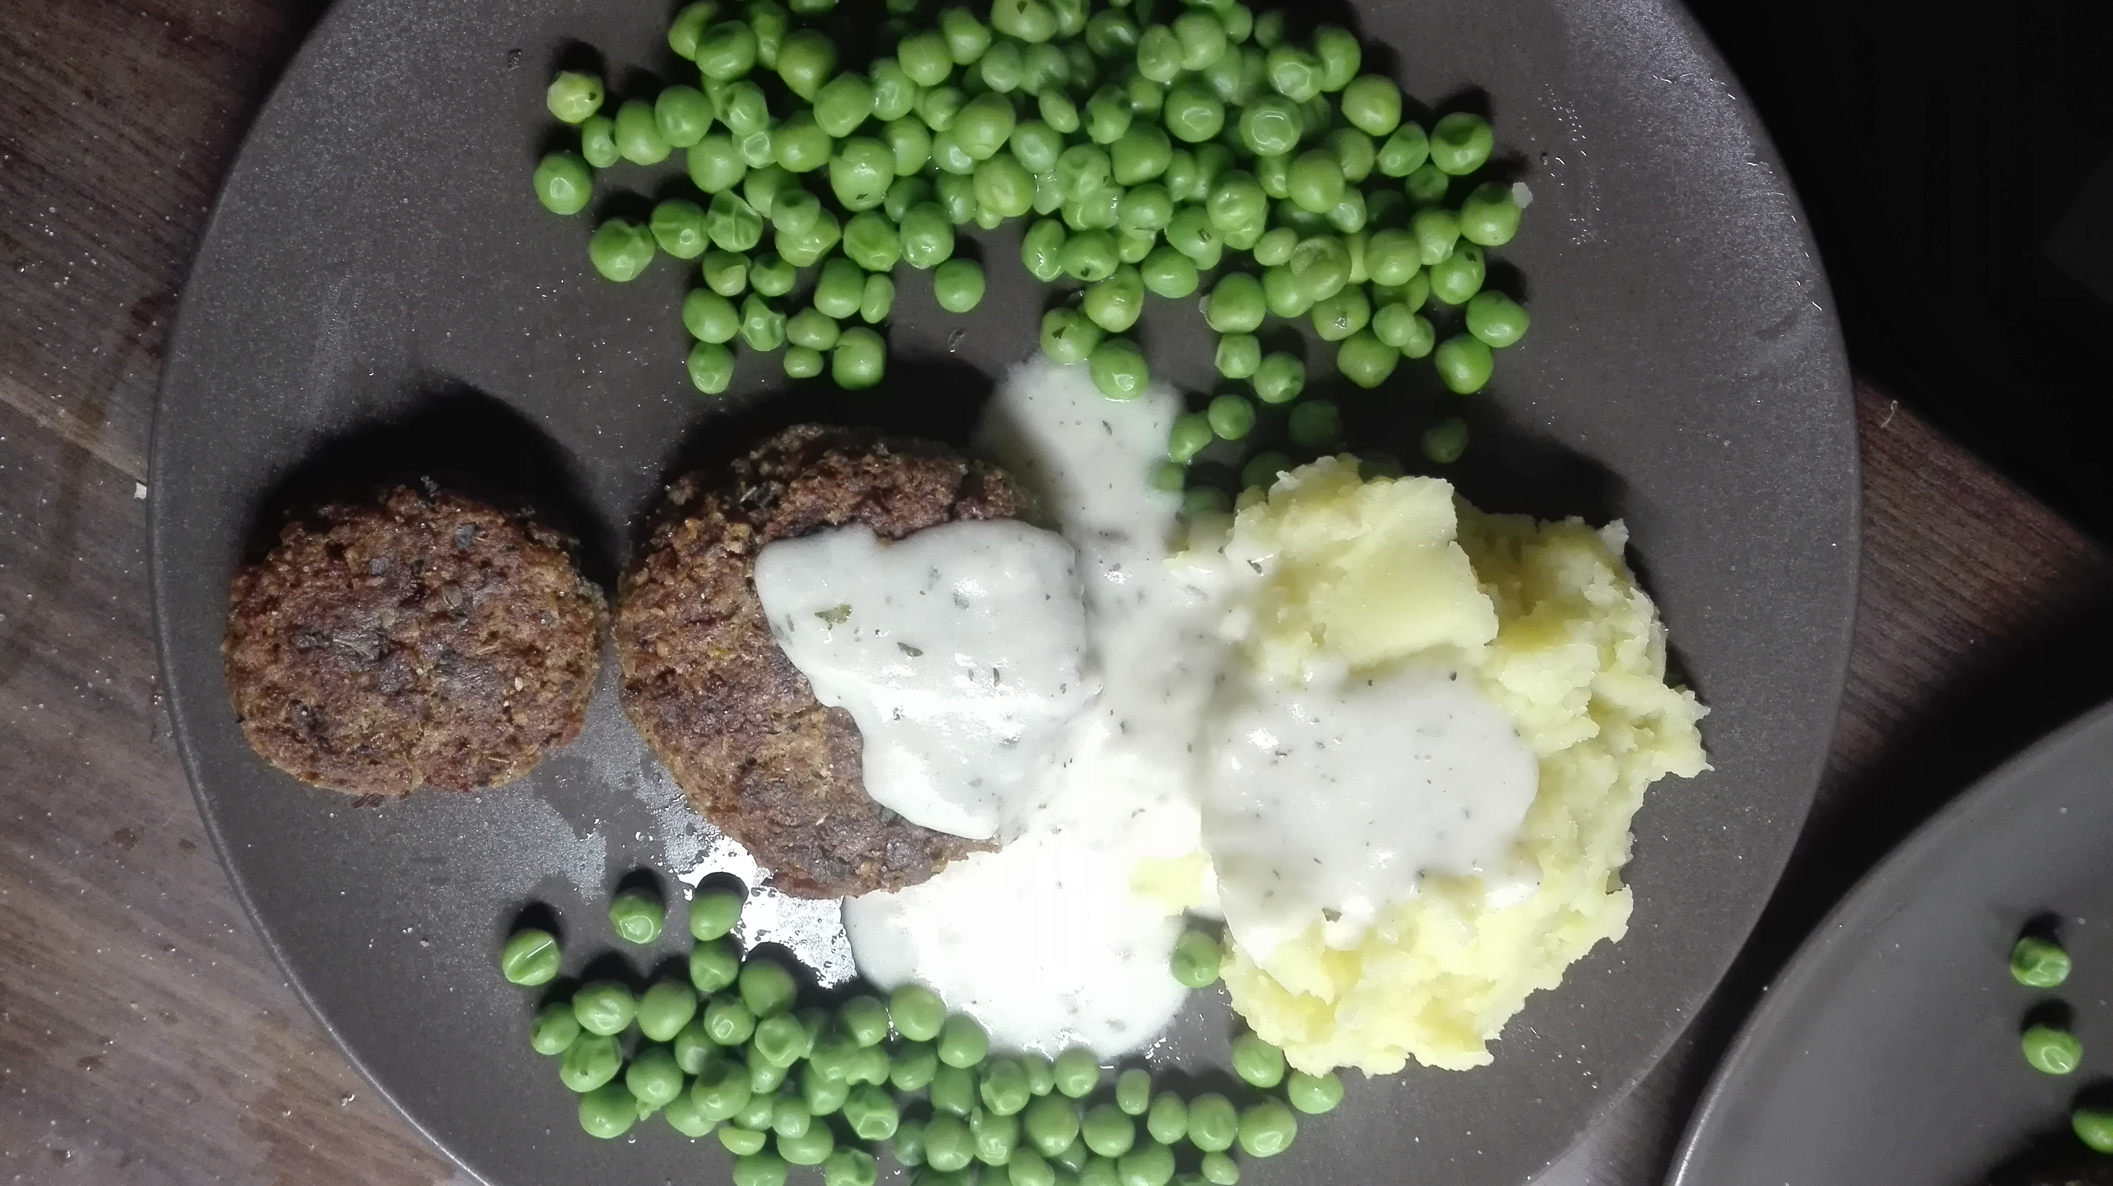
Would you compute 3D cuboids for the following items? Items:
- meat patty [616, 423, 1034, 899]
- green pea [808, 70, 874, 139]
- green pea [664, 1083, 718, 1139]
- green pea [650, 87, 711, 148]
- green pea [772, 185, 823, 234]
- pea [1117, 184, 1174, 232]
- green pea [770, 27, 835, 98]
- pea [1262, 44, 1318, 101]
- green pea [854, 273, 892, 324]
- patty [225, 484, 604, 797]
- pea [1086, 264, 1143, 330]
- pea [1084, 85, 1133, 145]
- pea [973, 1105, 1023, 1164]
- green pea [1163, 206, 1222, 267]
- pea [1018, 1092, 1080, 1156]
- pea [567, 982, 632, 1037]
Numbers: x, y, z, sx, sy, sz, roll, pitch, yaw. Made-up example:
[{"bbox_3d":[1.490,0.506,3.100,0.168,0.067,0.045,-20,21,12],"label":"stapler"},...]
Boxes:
[{"bbox_3d":[-0.034,0.011,0.239,0.073,0.022,0.075,0,83,-1],"label":"meat patty"},{"bbox_3d":[-0.030,-0.069,0.215,0.009,0.009,0.010,0,101,-1],"label":"green pea"},{"bbox_3d":[-0.061,0.087,0.254,0.009,0.009,0.009,0,102,-2],"label":"green pea"},{"bbox_3d":[-0.056,-0.072,0.228,0.009,0.009,0.009,0,101,-2],"label":"green pea"},{"bbox_3d":[-0.042,-0.063,0.247,0.008,0.008,0.008,0,83,-1],"label":"green pea"},{"bbox_3d":[0.014,-0.058,0.229,0.008,0.008,0.007,0,101,-2],"label":"pea"},{"bbox_3d":[-0.036,-0.075,0.215,0.009,0.009,0.010,0,102,-2],"label":"green pea"},{"bbox_3d":[0.040,-0.088,0.255,0.009,0.009,0.009,0,82,0],"label":"pea"},{"bbox_3d":[-0.027,-0.045,0.230,0.005,0.006,0.008,11,101,-4],"label":"green pea"},{"bbox_3d":[-0.097,0.008,0.229,0.054,0.021,0.047,0,102,-2],"label":"patty"},{"bbox_3d":[0.009,-0.046,0.236,0.009,0.010,0.010,0,101,-2],"label":"pea"},{"bbox_3d":[0.008,-0.070,0.220,0.007,0.008,0.009,0,101,-1],"label":"pea"},{"bbox_3d":[-0.010,0.092,0.257,0.008,0.009,0.010,0,102,-2],"label":"pea"},{"bbox_3d":[0.020,-0.053,0.225,0.009,0.009,0.009,0,102,-2],"label":"green pea"},{"bbox_3d":[-0.001,0.081,0.232,0.009,0.009,0.009,0,82,0],"label":"pea"},{"bbox_3d":[-0.077,0.071,0.256,0.011,0.010,0.009,0,101,-2],"label":"pea"}]

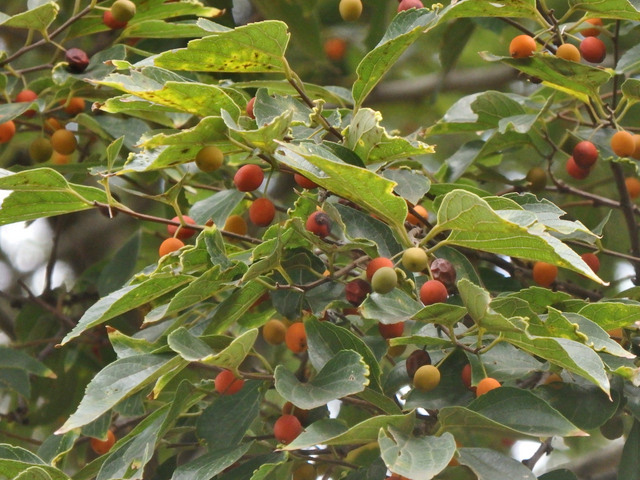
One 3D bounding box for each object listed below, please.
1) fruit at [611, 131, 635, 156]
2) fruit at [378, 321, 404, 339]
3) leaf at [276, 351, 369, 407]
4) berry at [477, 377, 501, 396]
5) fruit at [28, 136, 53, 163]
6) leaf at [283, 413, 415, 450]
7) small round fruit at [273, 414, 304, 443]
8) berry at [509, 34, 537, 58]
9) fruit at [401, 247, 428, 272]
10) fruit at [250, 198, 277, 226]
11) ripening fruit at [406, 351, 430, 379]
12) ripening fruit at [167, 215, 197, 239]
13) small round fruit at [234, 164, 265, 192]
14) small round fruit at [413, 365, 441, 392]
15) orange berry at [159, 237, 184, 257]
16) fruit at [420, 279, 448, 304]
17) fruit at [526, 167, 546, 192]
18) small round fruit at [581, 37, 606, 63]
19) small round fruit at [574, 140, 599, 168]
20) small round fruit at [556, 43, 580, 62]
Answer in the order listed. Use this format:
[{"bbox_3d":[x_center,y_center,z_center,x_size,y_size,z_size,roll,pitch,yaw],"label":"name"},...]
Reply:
[{"bbox_3d":[0.096,-0.030,1.950,0.008,0.008,0.008,0,-12,0],"label":"fruit"},{"bbox_3d":[0.024,0.028,2.020,0.008,0.009,0.008,0,-10,0],"label":"fruit"},{"bbox_3d":[0.001,0.043,1.870,0.029,0.016,0.020,0,-12,0],"label":"leaf"},{"bbox_3d":[0.060,0.053,2.160,0.009,0.009,0.009,0,-10,0],"label":"berry"},{"bbox_3d":[-0.091,-0.029,2.000,0.008,0.008,0.008,0,-12,0],"label":"fruit"},{"bbox_3d":[0.009,0.067,2.160,0.049,0.012,0.026,-16,-8,-7],"label":"leaf"},{"bbox_3d":[-0.010,0.058,1.870,0.009,0.009,0.009,0,-12,0],"label":"small round fruit"},{"bbox_3d":[0.072,-0.068,2.180,0.009,0.009,0.009,0,-10,0],"label":"berry"},{"bbox_3d":[0.031,0.006,1.990,0.008,0.008,0.008,0,-10,0],"label":"fruit"},{"bbox_3d":[-0.019,-0.009,2.000,0.008,0.009,0.008,0,-10,0],"label":"fruit"},{"bbox_3d":[0.031,0.039,1.910,0.008,0.009,0.008,0,-12,0],"label":"ripening fruit"},{"bbox_3d":[-0.043,-0.004,1.920,0.009,0.008,0.009,0,-12,0],"label":"ripening fruit"},{"bbox_3d":[-0.023,-0.020,1.980,0.009,0.009,0.009,0,-10,0],"label":"small round fruit"},{"bbox_3d":[0.035,0.045,1.990,0.009,0.009,0.009,0,-10,0],"label":"small round fruit"},{"bbox_3d":[-0.051,0.003,2.140,0.009,0.009,0.009,0,-10,0],"label":"orange berry"},{"bbox_3d":[0.035,0.016,1.880,0.008,0.008,0.008,0,-12,0],"label":"fruit"},{"bbox_3d":[0.081,-0.023,2.280,0.008,0.009,0.008,0,-10,0],"label":"fruit"},{"bbox_3d":[0.097,-0.067,2.180,0.009,0.009,0.009,0,-10,0],"label":"small round fruit"},{"bbox_3d":[0.095,-0.030,2.200,0.009,0.010,0.009,0,-10,0],"label":"small round fruit"},{"bbox_3d":[0.083,-0.061,2.040,0.008,0.008,0.008,0,-10,0],"label":"small round fruit"}]

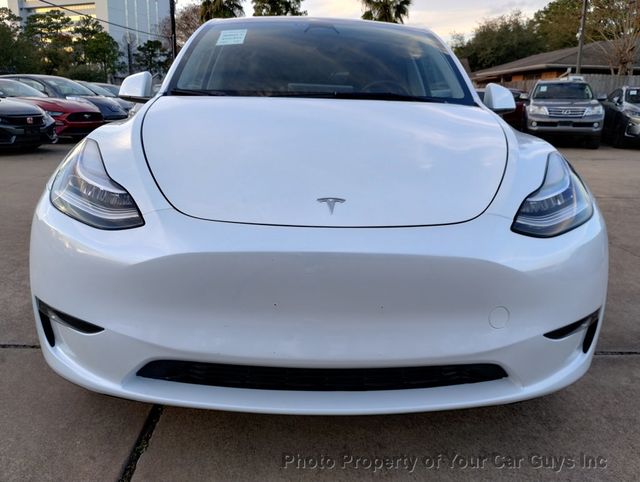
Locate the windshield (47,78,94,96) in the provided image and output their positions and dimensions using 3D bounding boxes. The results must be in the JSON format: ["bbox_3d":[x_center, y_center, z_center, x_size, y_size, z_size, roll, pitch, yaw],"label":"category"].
[{"bbox_3d":[-7.812,-4.841,16.300,0.750,0.500,1.380,10,17,29],"label":"windshield"}]

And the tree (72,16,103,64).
[{"bbox_3d":[-18.105,-13.964,41.148,2.490,7.160,2.490,-5,16,-22],"label":"tree"}]

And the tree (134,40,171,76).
[{"bbox_3d":[-18.077,-18.023,56.565,3.730,7.230,3.730,-3,15,-17],"label":"tree"}]

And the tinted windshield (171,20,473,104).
[{"bbox_3d":[0.010,-0.950,2.679,1.420,0.500,0.880,1,15,-2],"label":"tinted windshield"}]

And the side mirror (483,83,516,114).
[{"bbox_3d":[0.968,-0.783,2.857,0.210,0.175,0.180,1,15,-2],"label":"side mirror"}]

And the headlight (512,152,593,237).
[{"bbox_3d":[0.725,-0.166,1.731,0.370,0.240,0.480,1,15,-2],"label":"headlight"}]

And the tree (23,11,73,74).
[{"bbox_3d":[-19.756,-13.216,38.298,3.510,7.060,3.510,-6,16,-26],"label":"tree"}]

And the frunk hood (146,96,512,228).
[{"bbox_3d":[0.020,-0.337,1.857,1.380,0.360,1.140,1,15,-2],"label":"frunk hood"}]

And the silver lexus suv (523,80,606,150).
[{"bbox_3d":[6.966,-3.727,15.057,1.900,1.880,4.800,7,15,19],"label":"silver lexus suv"}]

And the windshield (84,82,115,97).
[{"bbox_3d":[-8.170,-5.639,19.300,0.750,0.480,1.360,10,17,29],"label":"windshield"}]

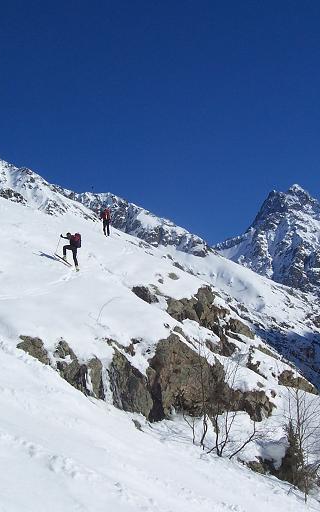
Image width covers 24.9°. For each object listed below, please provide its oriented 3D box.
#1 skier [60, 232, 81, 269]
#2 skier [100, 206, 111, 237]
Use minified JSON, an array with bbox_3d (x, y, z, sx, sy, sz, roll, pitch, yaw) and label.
[{"bbox_3d":[-3.935,-0.199,32.000,0.800,1.650,0.600,-2,-4,22],"label":"skier"},{"bbox_3d":[-3.194,-2.004,42.500,0.600,1.730,0.550,0,-4,6],"label":"skier"}]

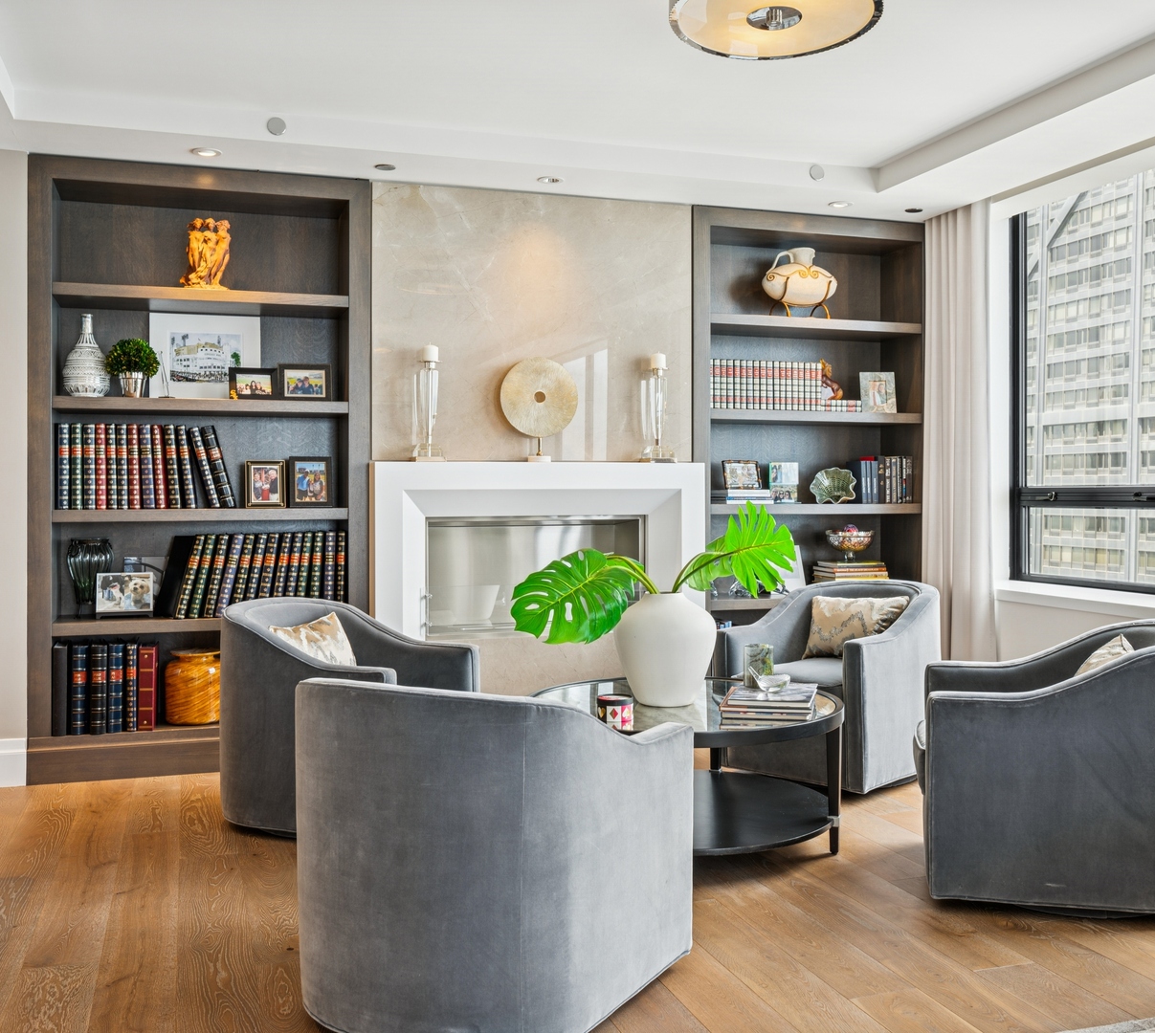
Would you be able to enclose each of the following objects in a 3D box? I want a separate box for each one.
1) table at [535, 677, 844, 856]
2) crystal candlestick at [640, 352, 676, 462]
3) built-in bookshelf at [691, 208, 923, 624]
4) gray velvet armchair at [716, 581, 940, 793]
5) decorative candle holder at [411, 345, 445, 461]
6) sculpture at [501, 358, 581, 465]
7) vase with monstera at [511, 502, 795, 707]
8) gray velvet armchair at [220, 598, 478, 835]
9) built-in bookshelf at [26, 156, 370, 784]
[{"bbox_3d":[0.374,0.857,3.832,1.040,0.455,1.040,0,0,0],"label":"table"},{"bbox_3d":[0.364,-0.493,5.088,0.128,0.500,0.128,0,0,-16],"label":"crystal candlestick"},{"bbox_3d":[1.087,-0.191,5.601,1.230,2.529,0.370,0,0,-16],"label":"built-in bookshelf"},{"bbox_3d":[1.141,0.700,4.786,0.785,0.755,0.710,0,1,-44],"label":"gray velvet armchair"},{"bbox_3d":[-0.637,-0.484,4.805,0.128,0.500,0.128,0,0,-16],"label":"decorative candle holder"},{"bbox_3d":[-0.168,-0.468,4.938,0.352,0.462,0.090,0,0,-16],"label":"sculpture"},{"bbox_3d":[0.257,0.290,3.805,0.940,0.685,0.480,0,0,0],"label":"vase with monstera"},{"bbox_3d":[-0.854,0.705,4.055,0.785,0.755,0.710,0,0,17],"label":"gray velvet armchair"},{"bbox_3d":[-1.594,-0.186,4.843,1.347,2.528,0.370,0,0,-16],"label":"built-in bookshelf"}]

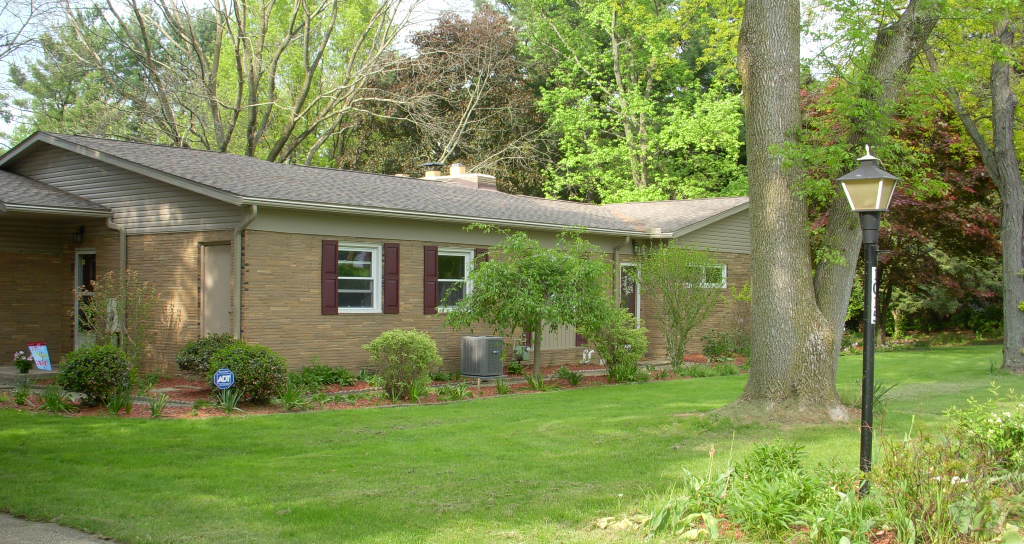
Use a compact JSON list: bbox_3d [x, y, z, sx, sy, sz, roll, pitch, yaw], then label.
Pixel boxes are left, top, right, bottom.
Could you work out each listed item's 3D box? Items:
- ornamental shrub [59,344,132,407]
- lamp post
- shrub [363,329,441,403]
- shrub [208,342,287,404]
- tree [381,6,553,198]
[{"bbox_3d":[-5.595,1.377,15.100,1.000,0.820,0.980,0,-1,0],"label":"ornamental shrub"},{"bbox_3d":[2.460,0.354,7.800,0.360,2.460,0.360,-1,-2,41],"label":"lamp post"},{"bbox_3d":[-1.553,1.307,15.800,1.060,0.990,1.040,0,-1,0],"label":"shrub"},{"bbox_3d":[-3.553,1.357,15.100,1.040,0.830,1.020,0,-1,0],"label":"shrub"},{"bbox_3d":[-1.942,-4.100,45.000,8.200,13.200,8.200,0,-1,0],"label":"tree"}]

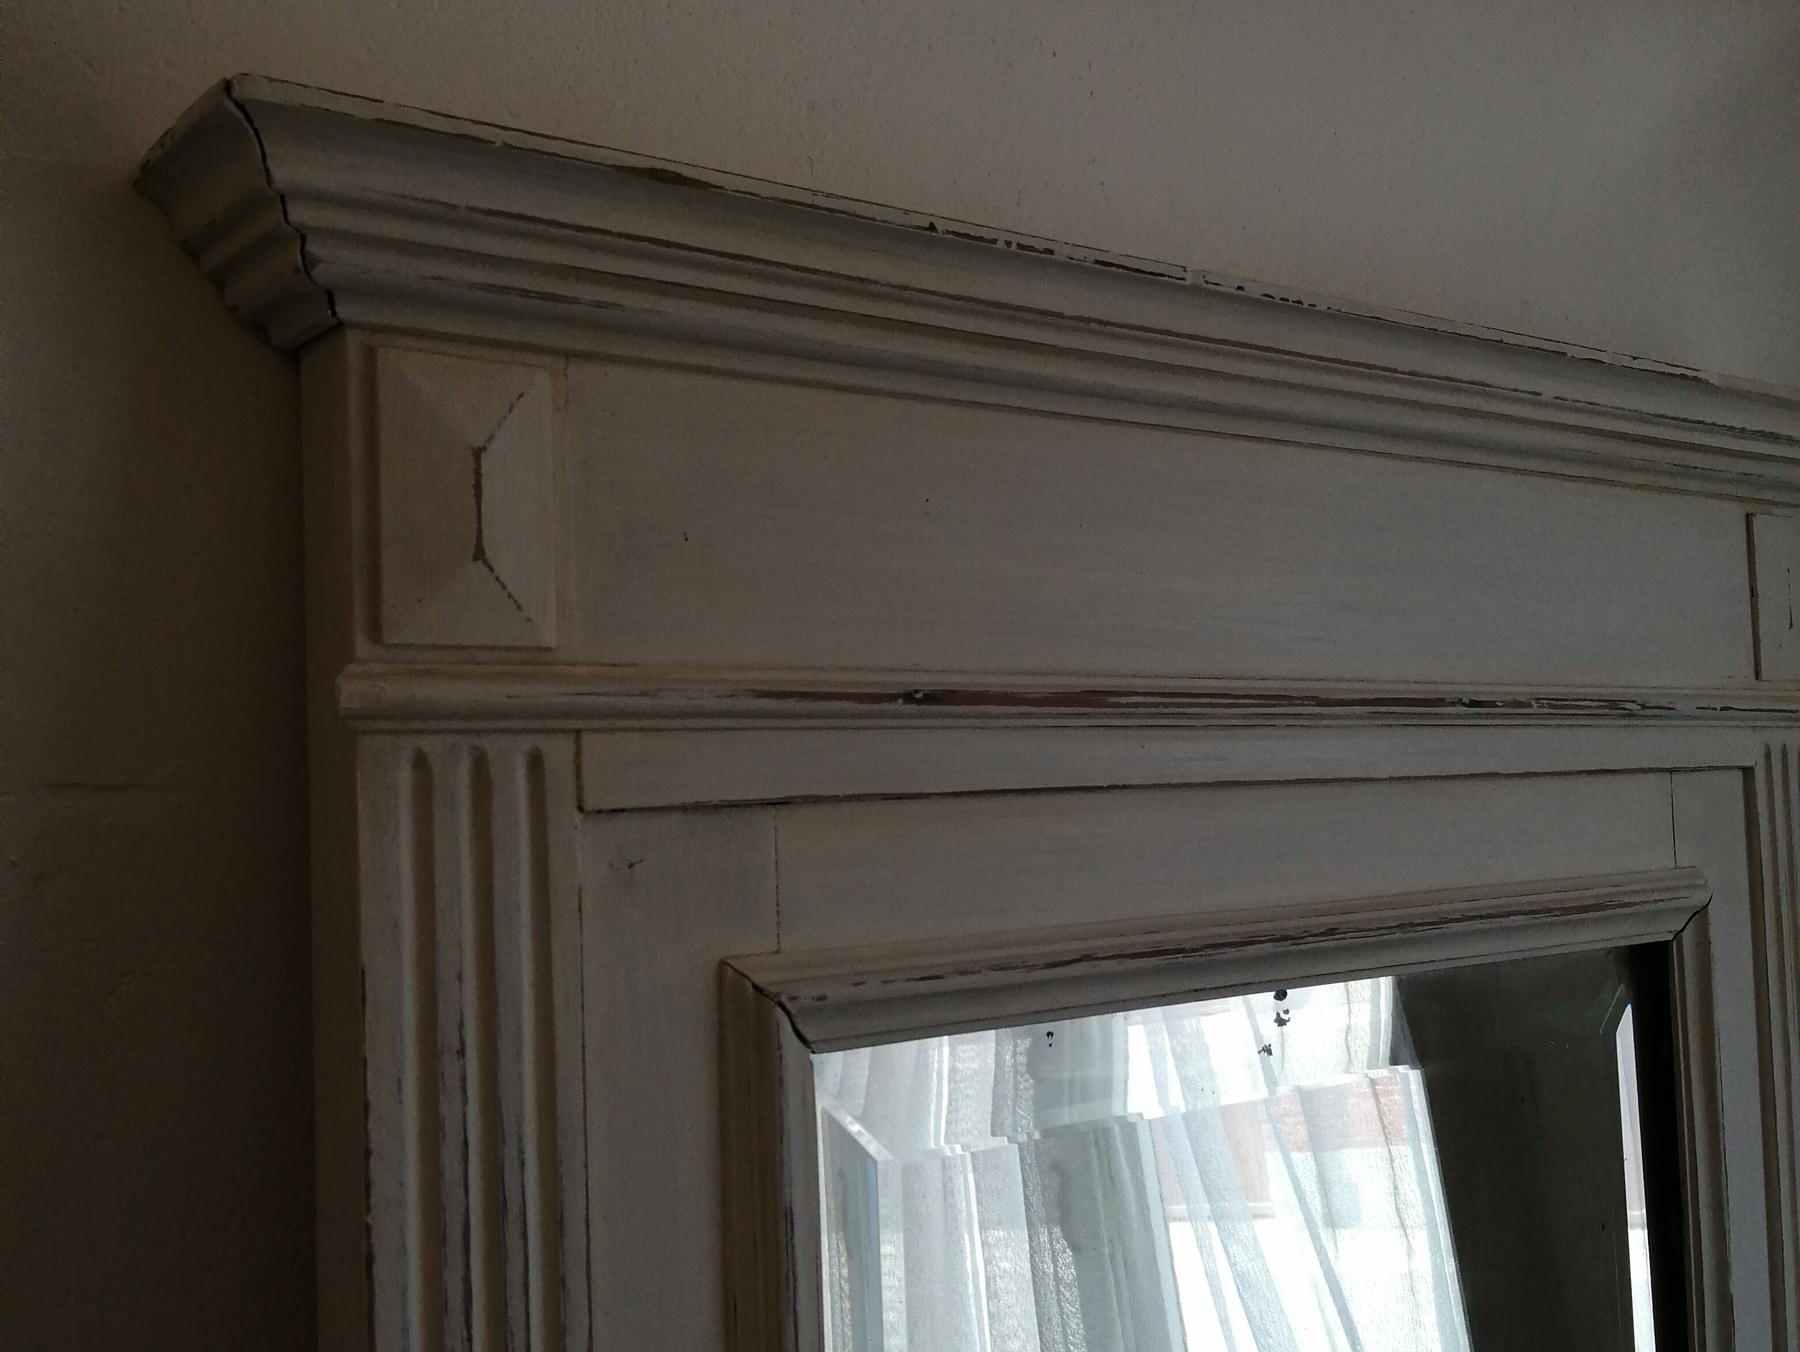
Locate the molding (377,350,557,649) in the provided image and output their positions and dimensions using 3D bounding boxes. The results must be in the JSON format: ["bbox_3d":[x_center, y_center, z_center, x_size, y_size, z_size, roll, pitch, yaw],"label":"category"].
[{"bbox_3d":[-0.152,-0.062,0.638,0.065,0.103,0.015,1,-4,-36],"label":"molding"}]

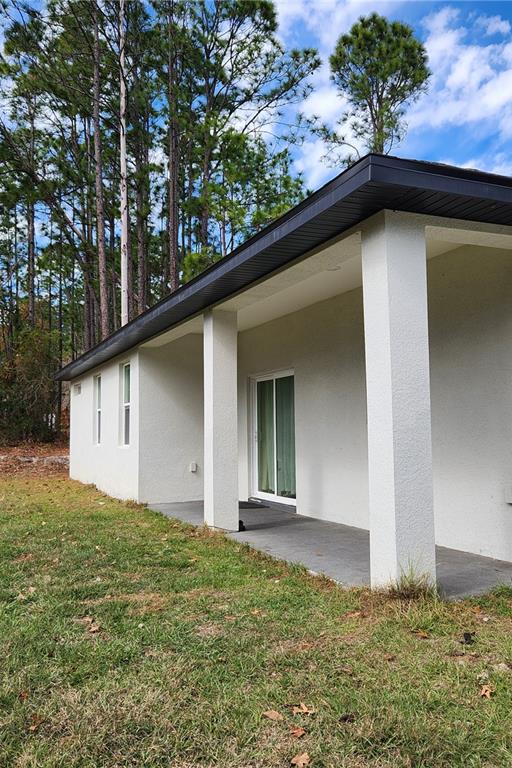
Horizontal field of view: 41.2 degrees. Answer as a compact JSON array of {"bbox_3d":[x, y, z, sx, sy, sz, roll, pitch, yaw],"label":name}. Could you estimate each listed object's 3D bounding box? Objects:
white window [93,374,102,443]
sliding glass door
[{"bbox_3d":[-3.466,0.596,15.261,0.100,1.560,0.970,1,-5,-23],"label":"white window"},{"bbox_3d":[0.309,0.844,10.754,0.120,2.030,1.830,1,-5,-23],"label":"sliding glass door"}]

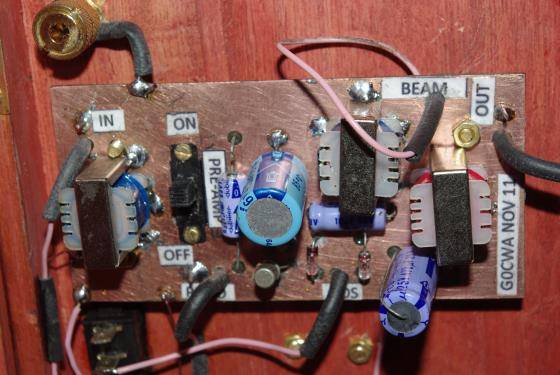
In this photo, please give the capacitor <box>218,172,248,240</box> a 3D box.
[{"bbox_3d":[-0.010,0.004,0.291,0.006,0.015,0.006,-2,15,6],"label":"capacitor"}]

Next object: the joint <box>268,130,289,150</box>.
[{"bbox_3d":[-0.001,-0.011,0.289,0.004,0.005,0.003,-1,15,6],"label":"joint"}]

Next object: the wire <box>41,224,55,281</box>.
[{"bbox_3d":[-0.055,0.015,0.302,0.003,0.015,0.003,6,19,4],"label":"wire"}]

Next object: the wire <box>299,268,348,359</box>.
[{"bbox_3d":[0.011,0.030,0.299,0.006,0.023,0.005,19,20,-1],"label":"wire"}]

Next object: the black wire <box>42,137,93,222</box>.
[{"bbox_3d":[-0.048,-0.002,0.292,0.003,0.021,0.004,26,7,-2],"label":"black wire"}]

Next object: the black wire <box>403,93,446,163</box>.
[{"bbox_3d":[0.032,-0.013,0.277,0.004,0.004,0.018,26,60,-2],"label":"black wire"}]

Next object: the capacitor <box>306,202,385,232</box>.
[{"bbox_3d":[0.015,0.007,0.288,0.017,0.006,0.006,0,19,6],"label":"capacitor"}]

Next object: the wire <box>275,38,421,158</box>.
[{"bbox_3d":[0.015,-0.020,0.276,0.031,0.022,0.022,-1,19,6],"label":"wire"}]

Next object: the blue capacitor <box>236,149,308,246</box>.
[{"bbox_3d":[-0.001,0.002,0.281,0.014,0.014,0.019,-1,26,7],"label":"blue capacitor"}]

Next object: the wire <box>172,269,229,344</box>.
[{"bbox_3d":[-0.019,0.027,0.297,0.005,0.018,0.008,31,7,-3],"label":"wire"}]

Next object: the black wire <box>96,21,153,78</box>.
[{"bbox_3d":[-0.035,-0.031,0.285,0.013,0.013,0.005,-1,19,6],"label":"black wire"}]

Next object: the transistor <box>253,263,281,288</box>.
[{"bbox_3d":[-0.003,0.020,0.296,0.005,0.005,0.005,-1,19,6],"label":"transistor"}]

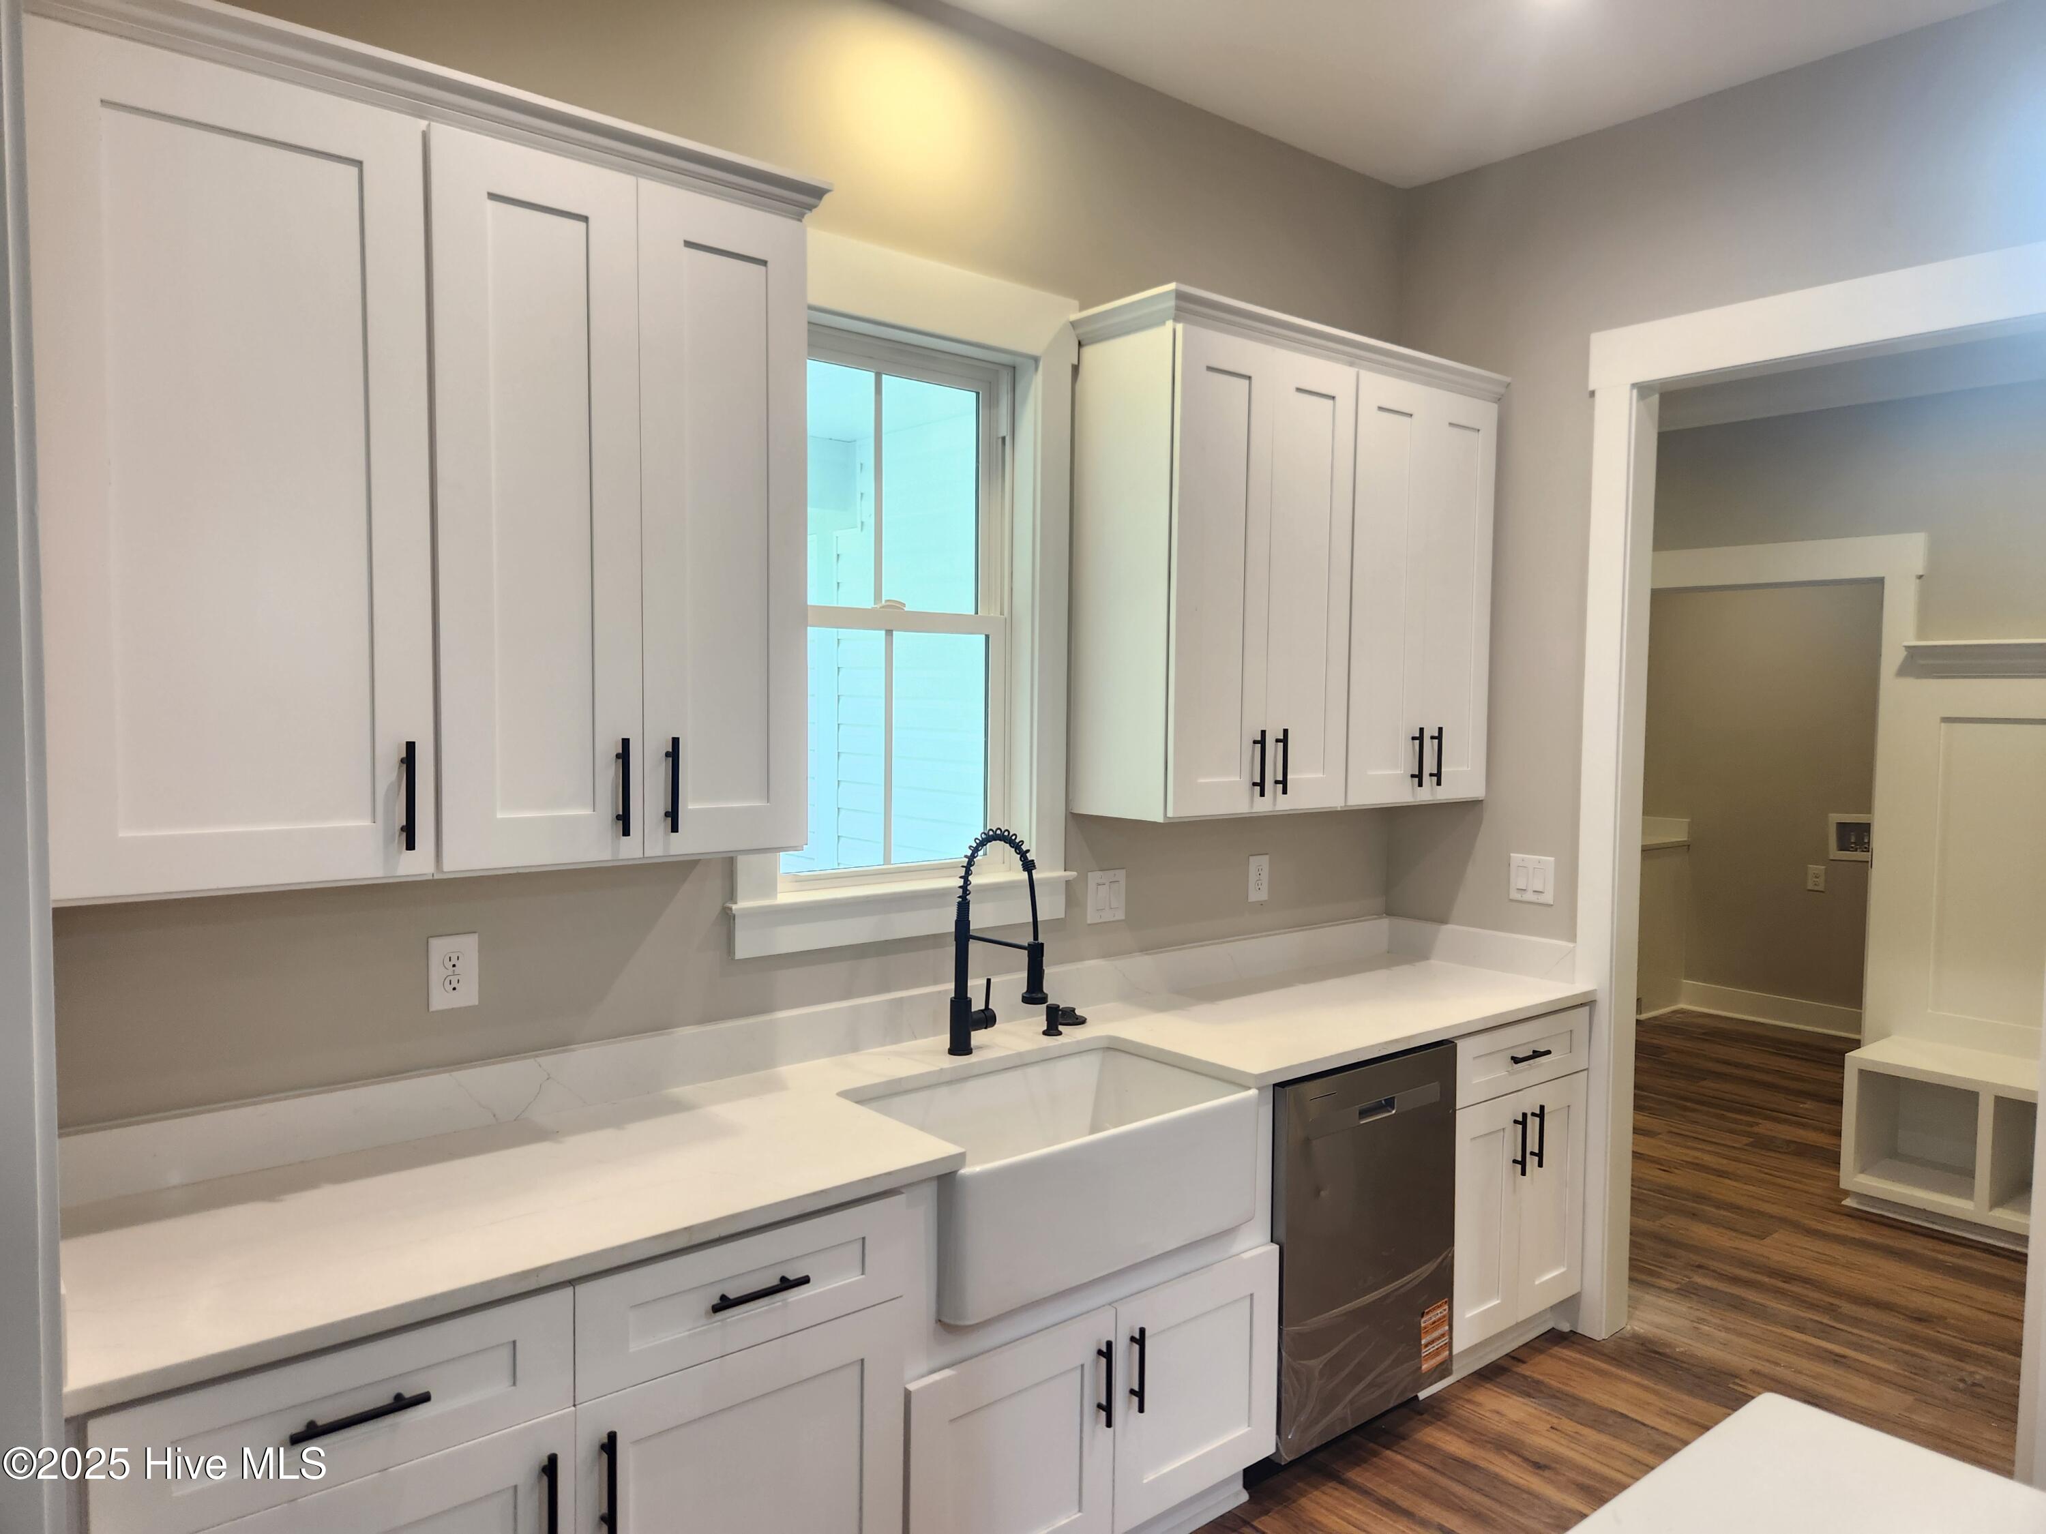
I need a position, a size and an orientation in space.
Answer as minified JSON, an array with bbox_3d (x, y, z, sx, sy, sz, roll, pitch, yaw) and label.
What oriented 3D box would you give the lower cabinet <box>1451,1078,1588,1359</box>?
[{"bbox_3d":[1.019,1.052,3.551,0.597,0.575,0.623,-2,4,-40],"label":"lower cabinet"}]

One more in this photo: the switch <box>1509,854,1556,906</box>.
[{"bbox_3d":[1.338,0.296,3.571,0.009,0.120,0.121,-2,4,-40],"label":"switch"}]

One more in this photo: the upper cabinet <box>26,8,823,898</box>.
[{"bbox_3d":[-0.855,-0.402,2.065,1.109,1.104,0.355,-2,4,-40],"label":"upper cabinet"}]

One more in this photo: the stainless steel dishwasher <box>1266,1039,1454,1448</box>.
[{"bbox_3d":[0.561,1.015,3.124,0.602,0.821,0.607,-2,4,-40],"label":"stainless steel dishwasher"}]

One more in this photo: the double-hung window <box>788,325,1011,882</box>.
[{"bbox_3d":[-0.305,-0.326,2.917,0.666,1.147,0.095,-2,4,-40],"label":"double-hung window"}]

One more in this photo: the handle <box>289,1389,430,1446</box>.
[{"bbox_3d":[-0.778,0.761,1.597,0.150,0.013,0.038,-2,4,-40],"label":"handle"}]

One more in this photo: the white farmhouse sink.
[{"bbox_3d":[0.009,0.749,2.531,0.762,0.252,0.453,-2,4,-40],"label":"white farmhouse sink"}]

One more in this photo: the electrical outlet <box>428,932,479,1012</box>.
[{"bbox_3d":[-0.946,0.341,2.260,0.080,0.124,0.007,-2,4,-40],"label":"electrical outlet"}]

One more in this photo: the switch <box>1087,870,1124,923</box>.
[{"bbox_3d":[0.199,0.306,3.201,0.121,0.120,0.009,-2,4,-40],"label":"switch"}]

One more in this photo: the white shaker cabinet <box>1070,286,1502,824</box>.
[{"bbox_3d":[0.676,-0.453,3.334,1.273,1.105,0.355,-2,4,-40],"label":"white shaker cabinet"}]

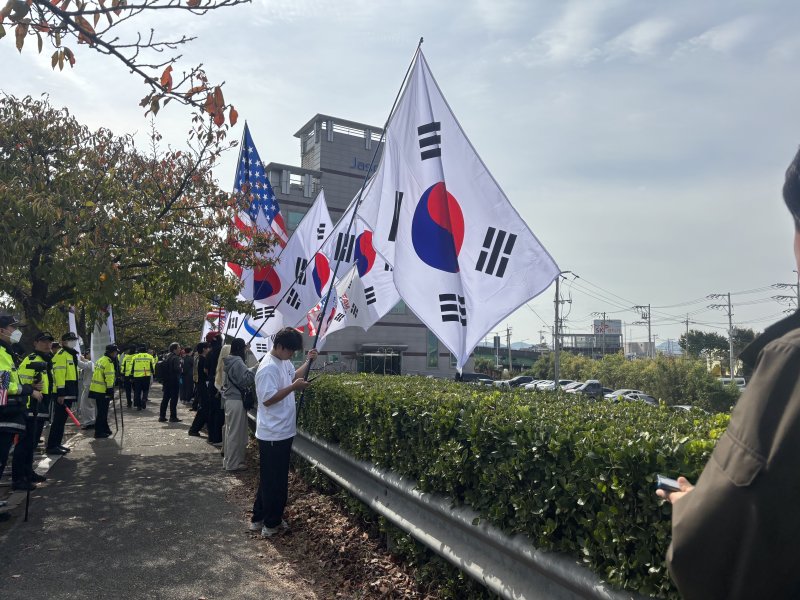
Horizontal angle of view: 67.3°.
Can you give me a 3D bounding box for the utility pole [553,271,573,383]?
[{"bbox_3d":[11.358,3.215,42.000,1.400,10.300,0.500,-1,-6,14],"label":"utility pole"}]

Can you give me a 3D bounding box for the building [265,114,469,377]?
[{"bbox_3d":[-5.382,-5.083,80.118,29.560,32.020,13.000,4,-6,-30],"label":"building"}]

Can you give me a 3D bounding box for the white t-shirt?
[{"bbox_3d":[-1.061,0.822,5.120,0.340,0.730,0.480,-2,-6,16],"label":"white t-shirt"}]

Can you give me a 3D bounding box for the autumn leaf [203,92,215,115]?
[{"bbox_3d":[-0.687,-0.703,2.150,0.042,0.077,0.030,1,-5,0],"label":"autumn leaf"}]

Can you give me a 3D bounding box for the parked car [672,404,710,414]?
[{"bbox_3d":[15.031,6.170,30.938,4.600,1.470,1.850,2,-5,-16],"label":"parked car"}]

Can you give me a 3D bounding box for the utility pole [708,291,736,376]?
[{"bbox_3d":[37.214,5.115,69.355,2.610,11.850,0.600,2,-5,-6],"label":"utility pole"}]

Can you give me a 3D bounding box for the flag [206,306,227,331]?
[{"bbox_3d":[-3.359,0.320,11.000,0.380,0.480,0.180,2,-6,-17],"label":"flag"}]

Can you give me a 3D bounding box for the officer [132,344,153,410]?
[{"bbox_3d":[-6.899,2.076,16.100,0.550,1.750,0.380,2,-6,-19],"label":"officer"}]

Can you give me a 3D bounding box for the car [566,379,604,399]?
[{"bbox_3d":[18.522,9.057,60.000,4.700,1.750,1.880,5,-6,-38],"label":"car"}]

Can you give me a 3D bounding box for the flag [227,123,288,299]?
[{"bbox_3d":[-2.134,-1.325,9.000,1.000,2.700,0.500,1,-6,-14],"label":"flag"}]

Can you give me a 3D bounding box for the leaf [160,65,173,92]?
[{"bbox_3d":[-0.836,-0.792,2.150,0.042,0.097,0.035,1,-5,0],"label":"leaf"}]

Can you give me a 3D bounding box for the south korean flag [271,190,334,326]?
[{"bbox_3d":[-1.476,-0.628,9.100,0.950,1.950,0.600,2,-5,-18],"label":"south korean flag"}]

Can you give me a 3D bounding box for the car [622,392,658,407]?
[{"bbox_3d":[19.169,8.116,47.500,4.650,1.450,1.840,5,-6,-38],"label":"car"}]

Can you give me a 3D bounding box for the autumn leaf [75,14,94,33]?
[{"bbox_3d":[-1.076,-0.942,2.050,0.066,0.068,0.035,3,-6,-27],"label":"autumn leaf"}]

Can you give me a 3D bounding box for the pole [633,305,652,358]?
[{"bbox_3d":[35.185,6.597,86.848,2.690,11.900,0.600,2,-5,-6],"label":"pole"}]

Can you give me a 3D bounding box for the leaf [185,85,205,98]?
[{"bbox_3d":[-0.785,-0.798,2.300,0.075,0.045,0.045,1,-5,0],"label":"leaf"}]

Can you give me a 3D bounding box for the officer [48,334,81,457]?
[{"bbox_3d":[-4.969,1.377,8.900,0.370,1.760,0.500,0,-5,3],"label":"officer"}]

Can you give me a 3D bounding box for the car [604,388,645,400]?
[{"bbox_3d":[19.789,8.562,52.500,4.700,1.460,1.840,5,-6,-38],"label":"car"}]

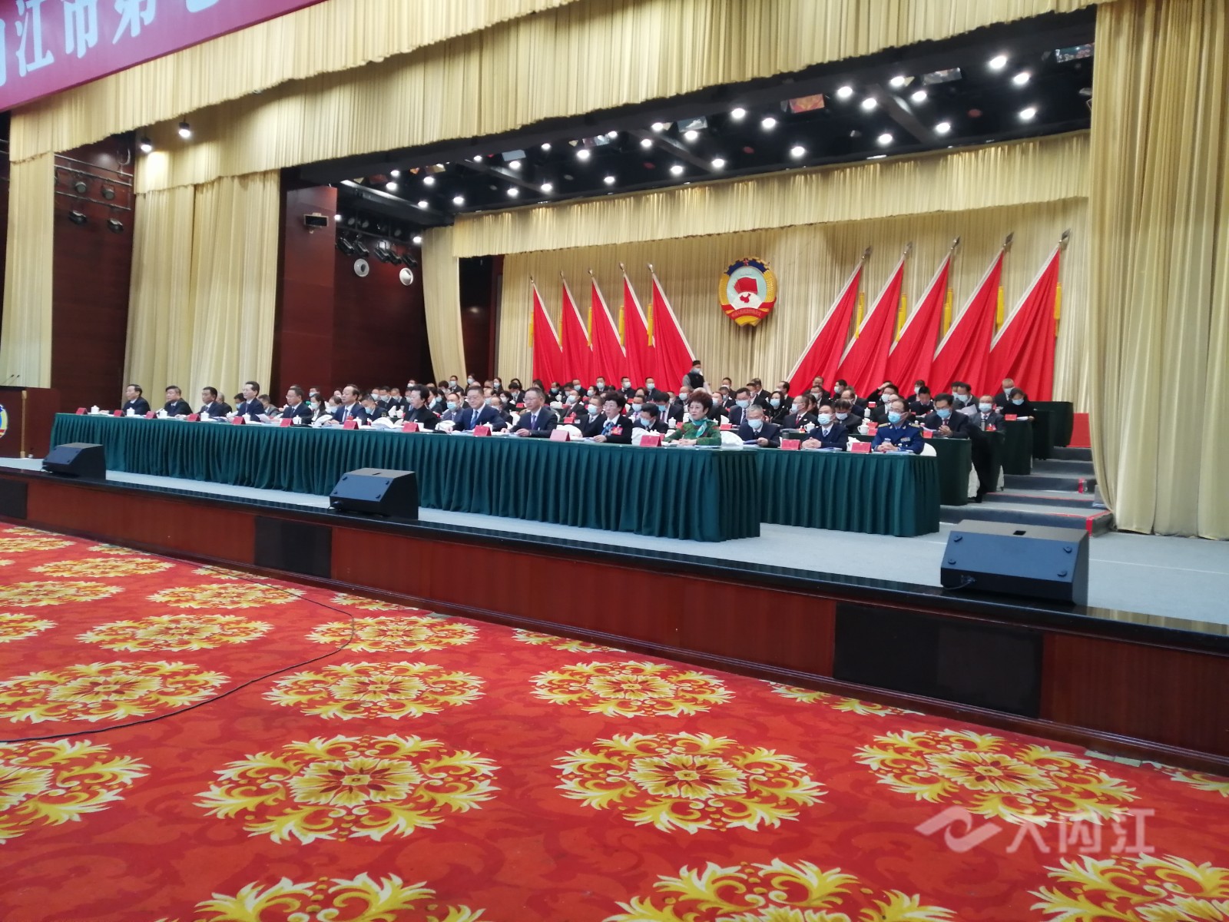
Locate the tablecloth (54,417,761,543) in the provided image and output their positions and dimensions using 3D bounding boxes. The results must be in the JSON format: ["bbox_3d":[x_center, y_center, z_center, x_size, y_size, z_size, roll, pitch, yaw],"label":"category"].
[{"bbox_3d":[-3.705,-0.026,11.562,11.930,0.752,0.713,4,3,37],"label":"tablecloth"}]

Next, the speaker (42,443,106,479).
[{"bbox_3d":[-6.702,0.003,11.914,0.688,0.433,0.440,4,3,37],"label":"speaker"}]

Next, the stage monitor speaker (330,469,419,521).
[{"bbox_3d":[-2.156,0.301,8.602,0.688,0.433,0.440,4,3,37],"label":"stage monitor speaker"}]

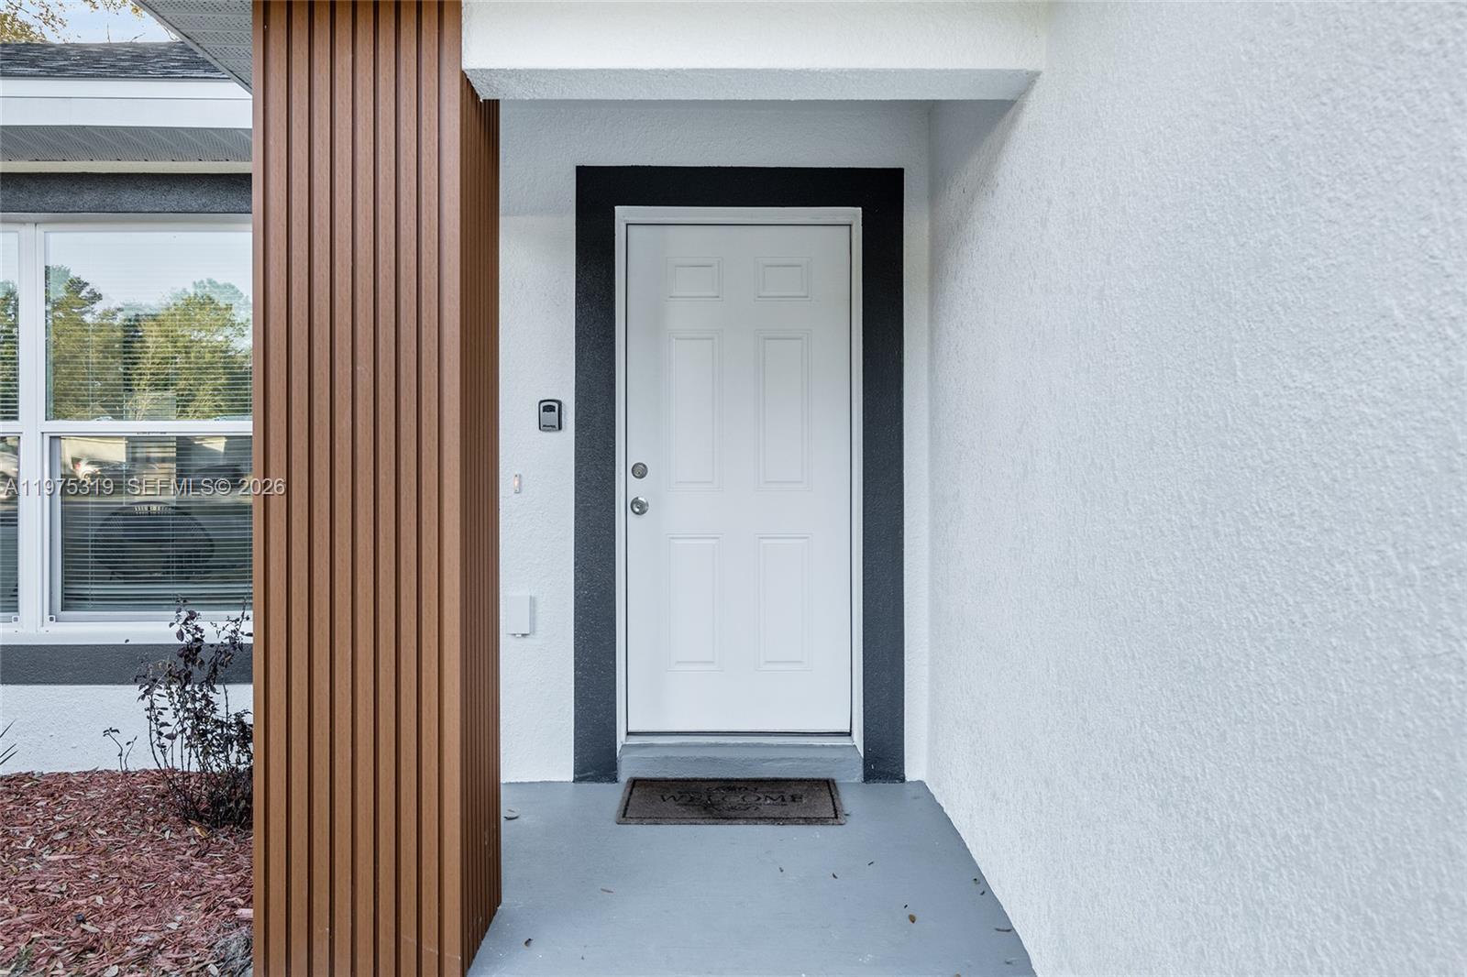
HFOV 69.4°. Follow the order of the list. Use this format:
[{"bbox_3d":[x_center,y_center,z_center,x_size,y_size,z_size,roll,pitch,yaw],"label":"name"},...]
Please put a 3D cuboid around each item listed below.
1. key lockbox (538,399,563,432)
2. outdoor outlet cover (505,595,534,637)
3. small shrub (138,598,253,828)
[{"bbox_3d":[-0.695,-0.278,4.020,0.086,0.120,0.040,0,1,0],"label":"key lockbox"},{"bbox_3d":[-0.809,0.484,4.013,0.093,0.150,0.055,0,1,0],"label":"outdoor outlet cover"},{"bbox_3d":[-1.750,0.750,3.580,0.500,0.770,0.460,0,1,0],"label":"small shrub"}]

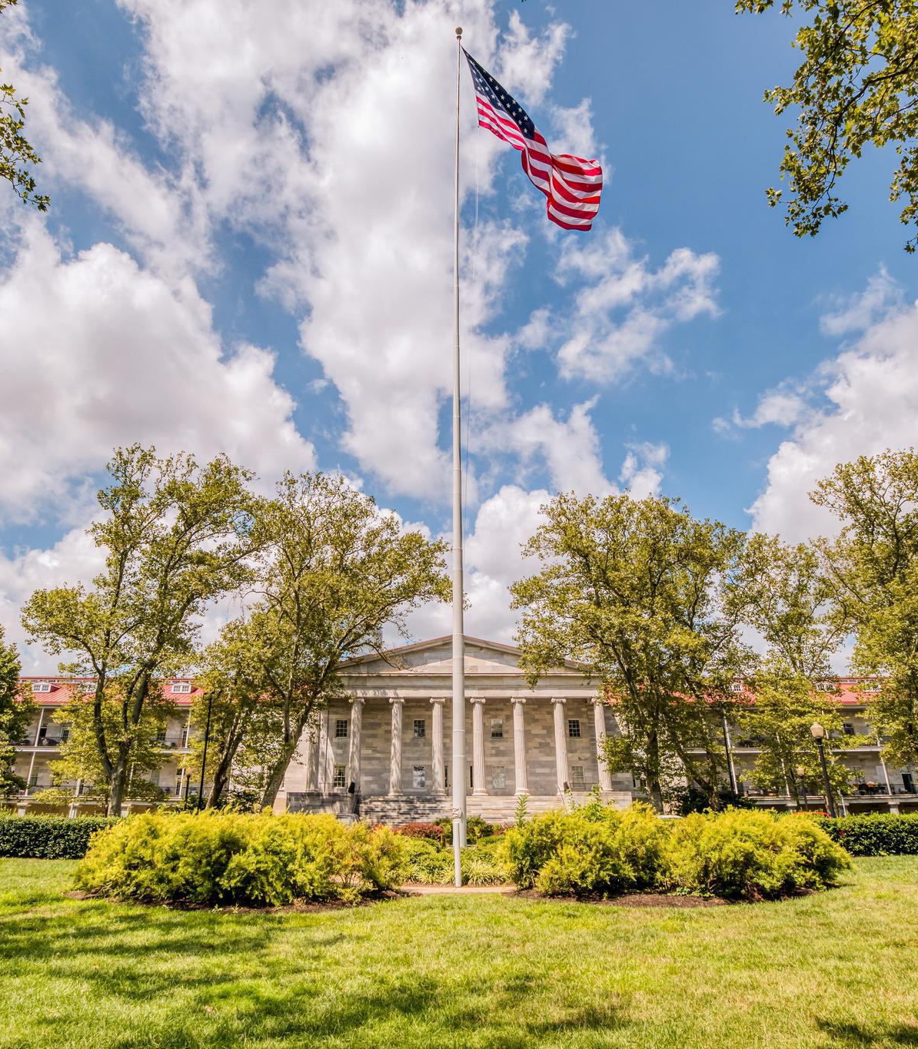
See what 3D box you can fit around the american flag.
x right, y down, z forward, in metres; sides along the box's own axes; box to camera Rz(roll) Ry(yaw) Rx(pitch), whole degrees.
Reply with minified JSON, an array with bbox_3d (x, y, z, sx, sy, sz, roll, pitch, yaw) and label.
[{"bbox_3d":[2.446,-13.319,22.340,4.462,7.488,1.500,0,-22,0],"label":"american flag"}]

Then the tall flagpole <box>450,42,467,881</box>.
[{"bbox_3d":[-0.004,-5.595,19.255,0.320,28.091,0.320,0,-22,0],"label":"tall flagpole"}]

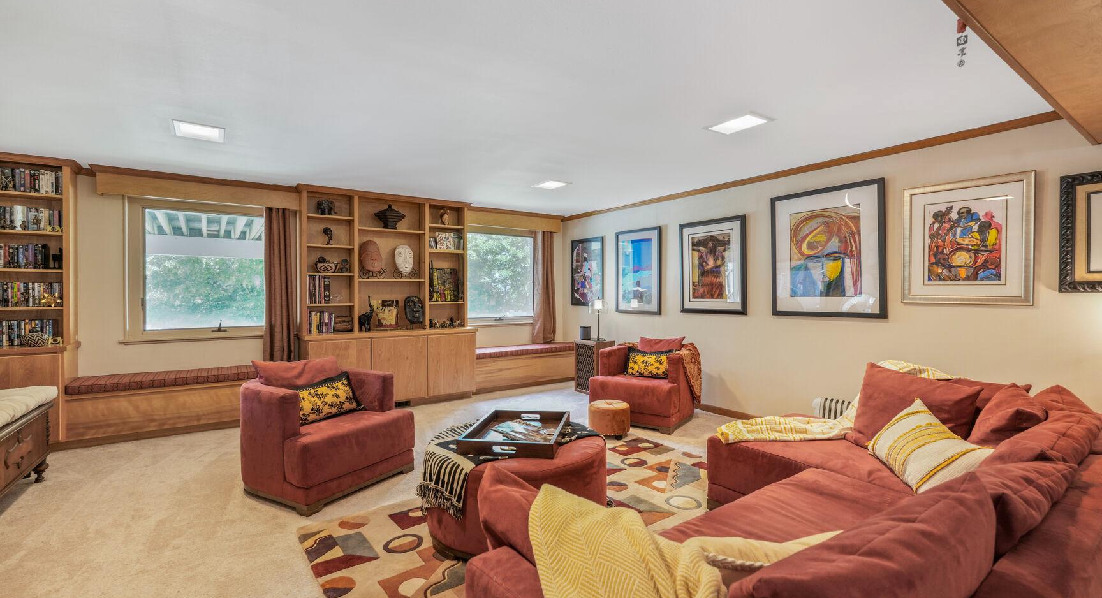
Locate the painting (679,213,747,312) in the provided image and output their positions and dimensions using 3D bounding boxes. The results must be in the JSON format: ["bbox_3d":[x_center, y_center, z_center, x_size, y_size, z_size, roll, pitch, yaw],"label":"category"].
[{"bbox_3d":[1.684,-0.334,5.142,0.035,0.977,0.818,-1,0,-35],"label":"painting"}]

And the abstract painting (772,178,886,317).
[{"bbox_3d":[2.348,-0.395,4.193,0.035,1.091,0.939,-1,0,-35],"label":"abstract painting"}]

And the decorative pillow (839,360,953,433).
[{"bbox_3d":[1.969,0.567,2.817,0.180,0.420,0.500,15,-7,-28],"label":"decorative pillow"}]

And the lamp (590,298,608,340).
[{"bbox_3d":[0.592,0.249,6.046,0.246,0.546,0.246,0,1,0],"label":"lamp"}]

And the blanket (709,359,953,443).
[{"bbox_3d":[1.659,0.601,2.931,1.560,0.360,0.540,0,1,-17],"label":"blanket"}]

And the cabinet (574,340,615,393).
[{"bbox_3d":[0.566,0.872,6.260,0.316,0.651,0.419,-1,0,-35],"label":"cabinet"}]

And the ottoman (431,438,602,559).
[{"bbox_3d":[-0.178,0.925,2.514,0.900,0.504,0.900,0,1,0],"label":"ottoman"}]

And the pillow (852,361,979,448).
[{"bbox_3d":[1.855,0.578,2.526,0.170,0.430,0.580,15,-4,-17],"label":"pillow"}]

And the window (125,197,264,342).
[{"bbox_3d":[-3.338,-0.284,4.875,1.352,1.327,0.100,-1,0,-35],"label":"window"}]

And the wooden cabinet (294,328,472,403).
[{"bbox_3d":[-1.779,0.752,5.406,1.770,0.798,0.678,0,1,-35],"label":"wooden cabinet"}]

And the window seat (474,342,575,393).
[{"bbox_3d":[-0.392,0.882,6.467,1.704,0.516,0.528,0,1,-35],"label":"window seat"}]

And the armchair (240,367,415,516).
[{"bbox_3d":[-1.472,0.842,3.191,0.804,0.660,0.792,0,1,31],"label":"armchair"}]

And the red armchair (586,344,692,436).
[{"bbox_3d":[0.935,0.857,4.926,0.826,0.694,0.744,0,0,33],"label":"red armchair"}]

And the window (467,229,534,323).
[{"bbox_3d":[-0.693,-0.304,6.600,1.134,1.290,0.096,0,1,-35],"label":"window"}]

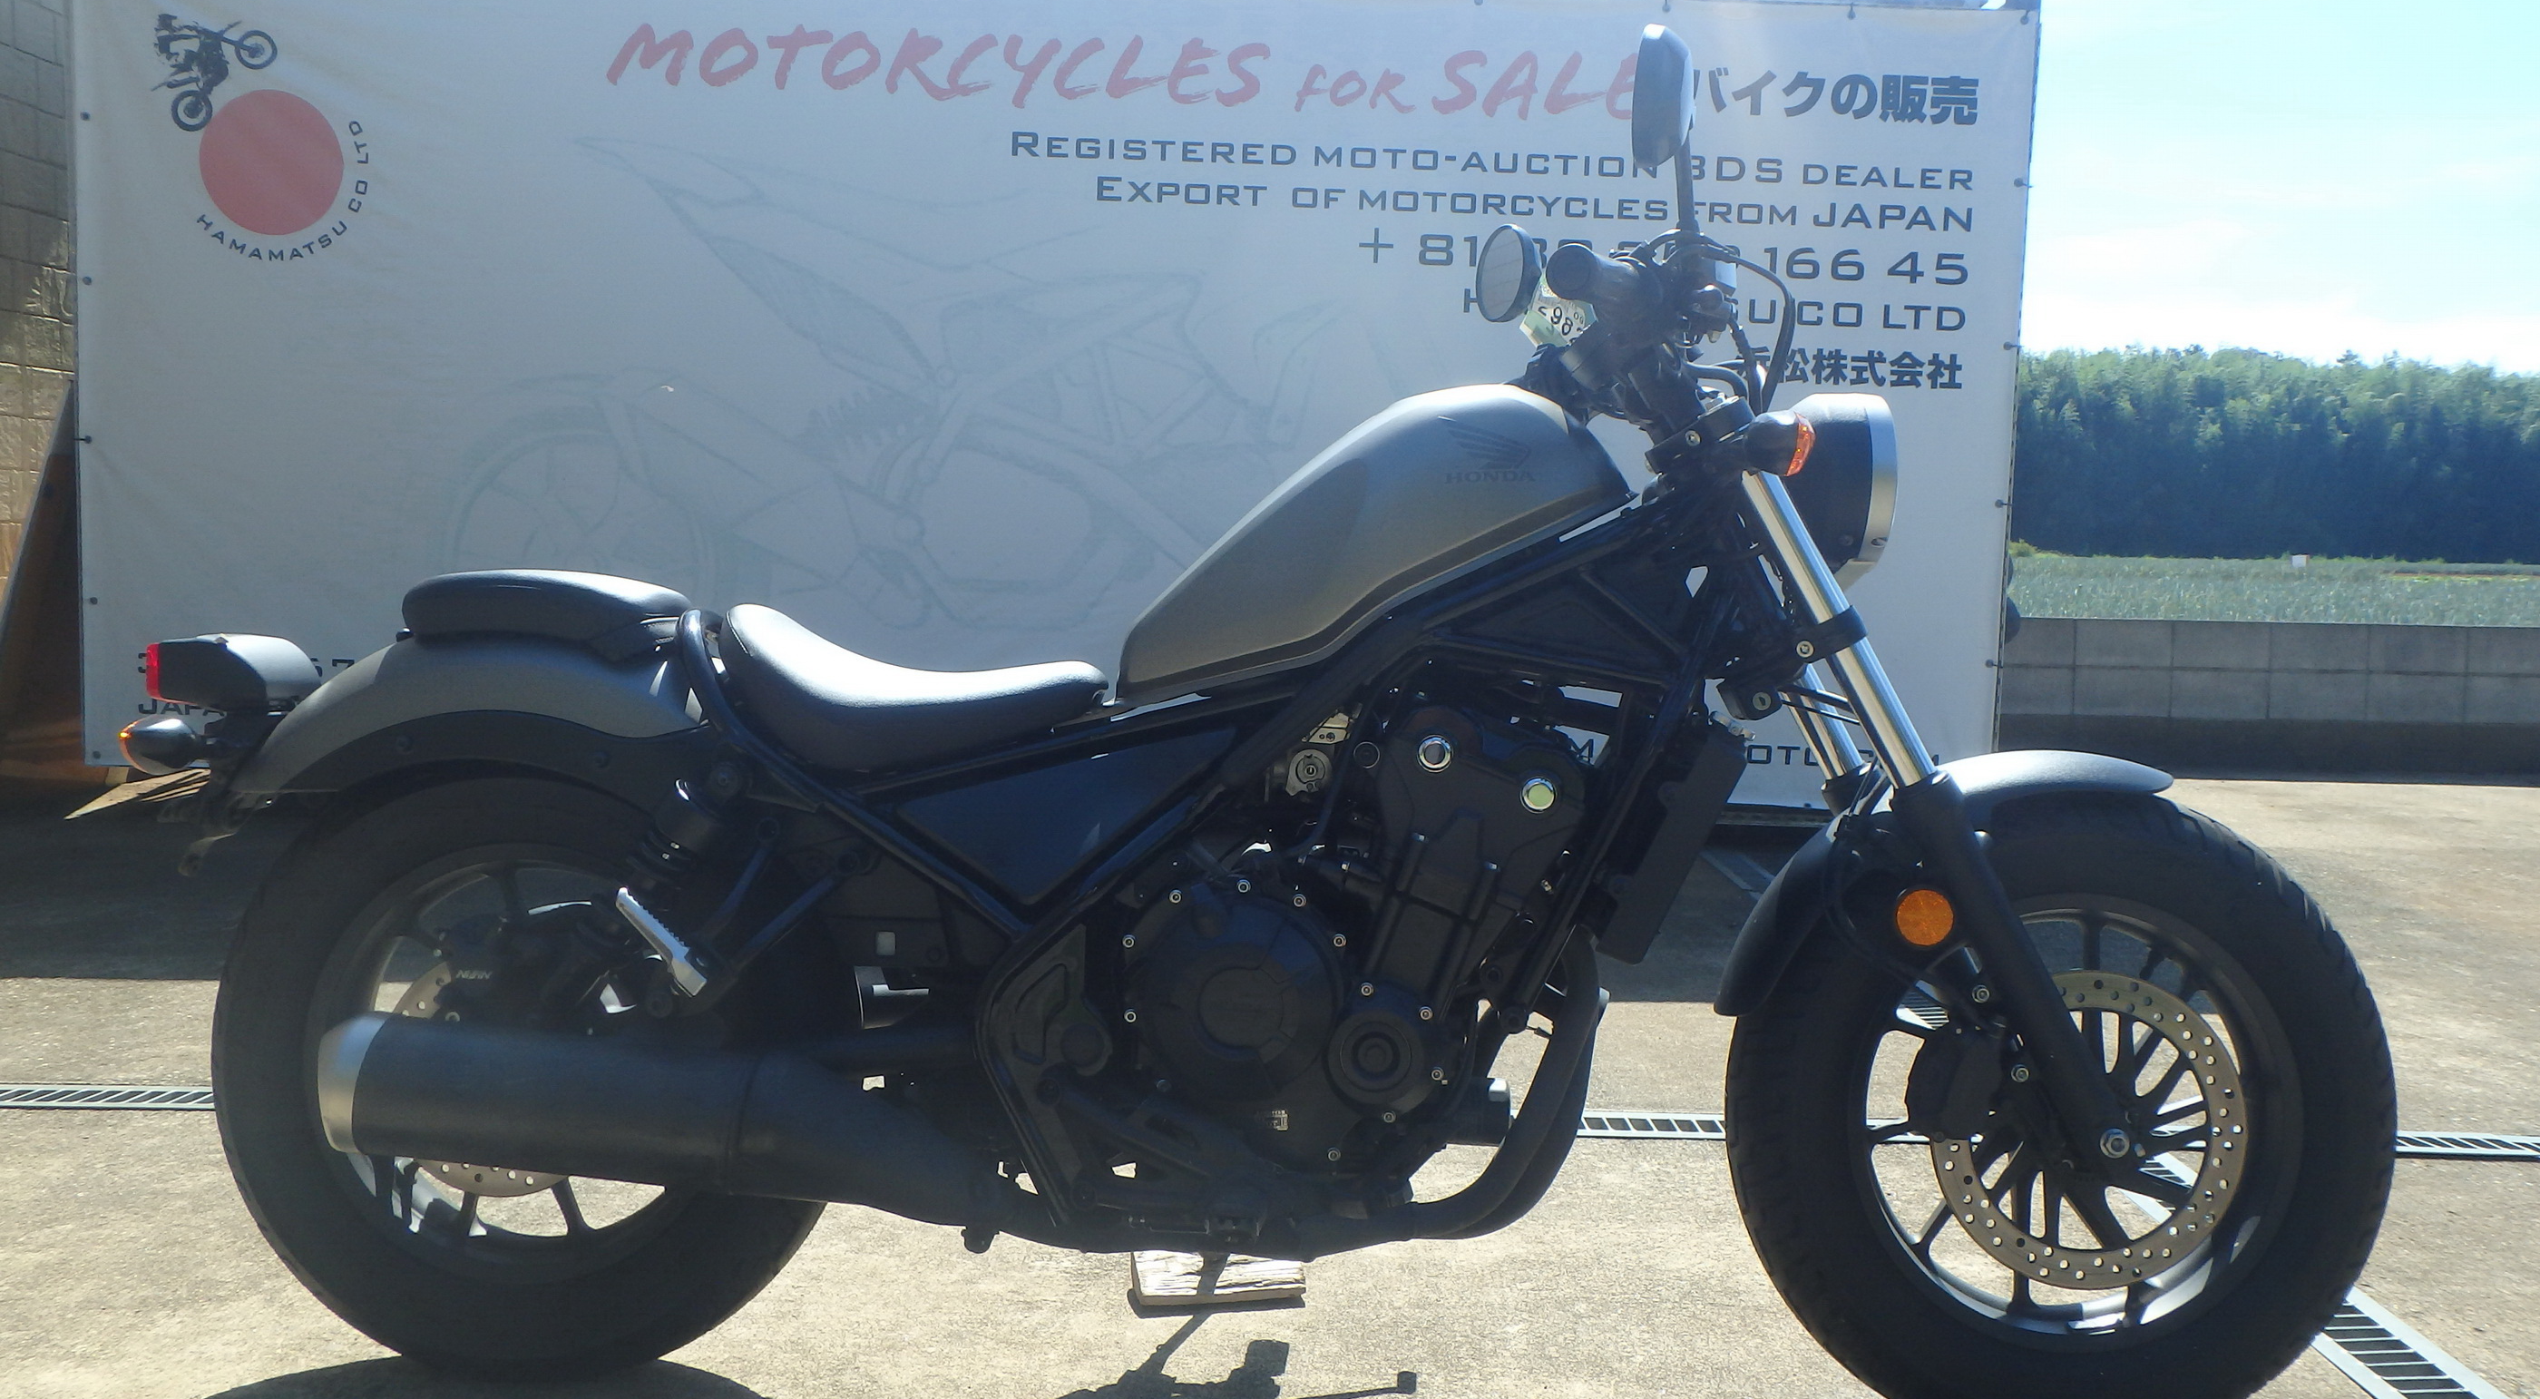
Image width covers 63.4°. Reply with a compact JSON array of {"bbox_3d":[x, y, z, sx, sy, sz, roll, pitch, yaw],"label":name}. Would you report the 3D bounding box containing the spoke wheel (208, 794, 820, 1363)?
[{"bbox_3d":[-0.725,0.355,2.047,0.645,0.645,0.155,2,0,2],"label":"spoke wheel"}]

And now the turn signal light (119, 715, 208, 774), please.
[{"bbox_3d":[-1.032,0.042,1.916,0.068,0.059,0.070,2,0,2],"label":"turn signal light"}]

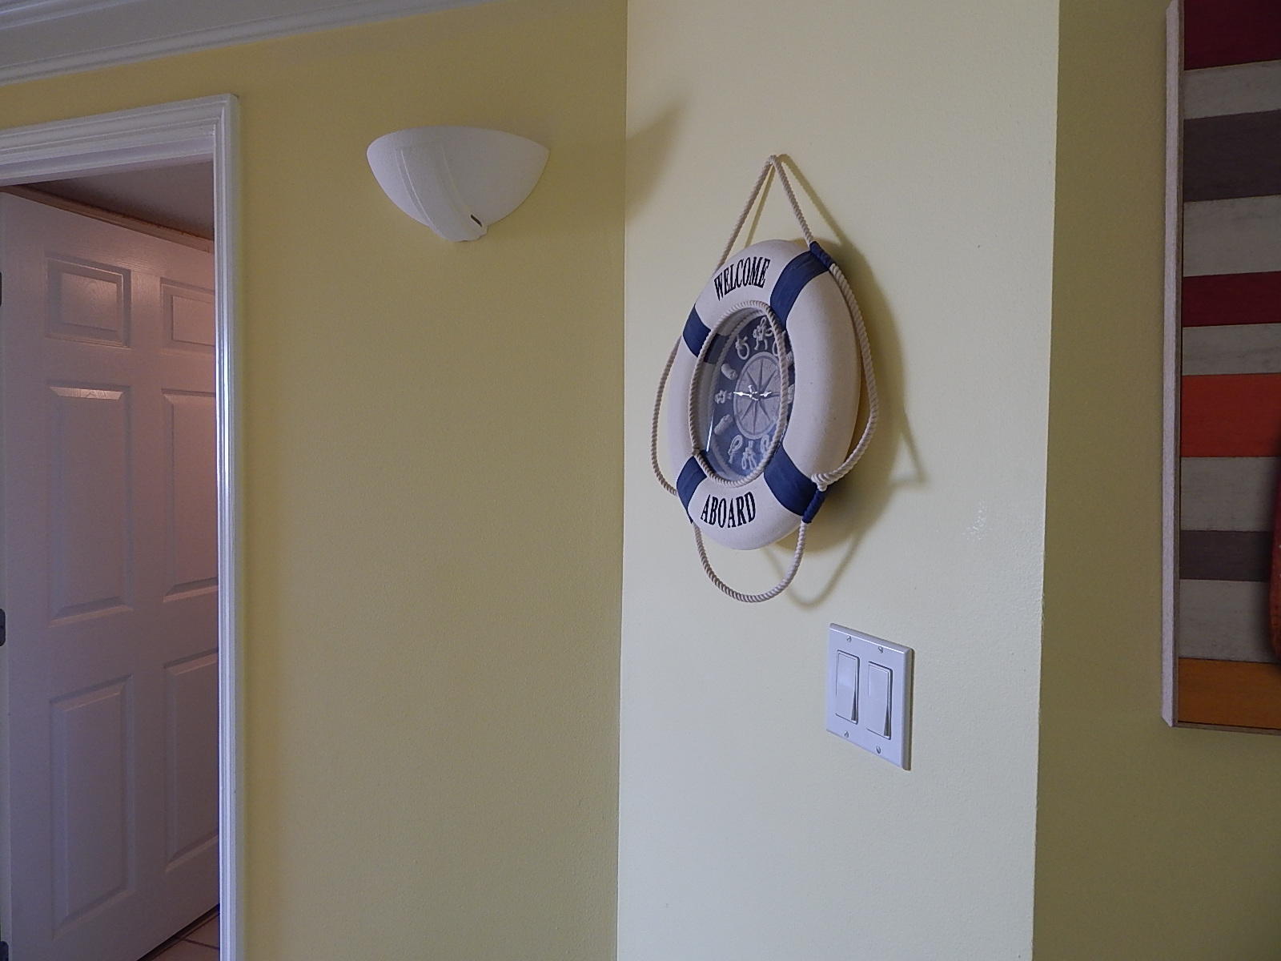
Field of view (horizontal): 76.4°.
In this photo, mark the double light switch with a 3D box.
[{"bbox_3d":[0.221,0.209,0.802,0.010,0.115,0.116,0,2,-27],"label":"double light switch"}]

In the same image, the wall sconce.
[{"bbox_3d":[-0.322,-0.468,1.310,0.320,0.143,0.138,1,2,18],"label":"wall sconce"}]

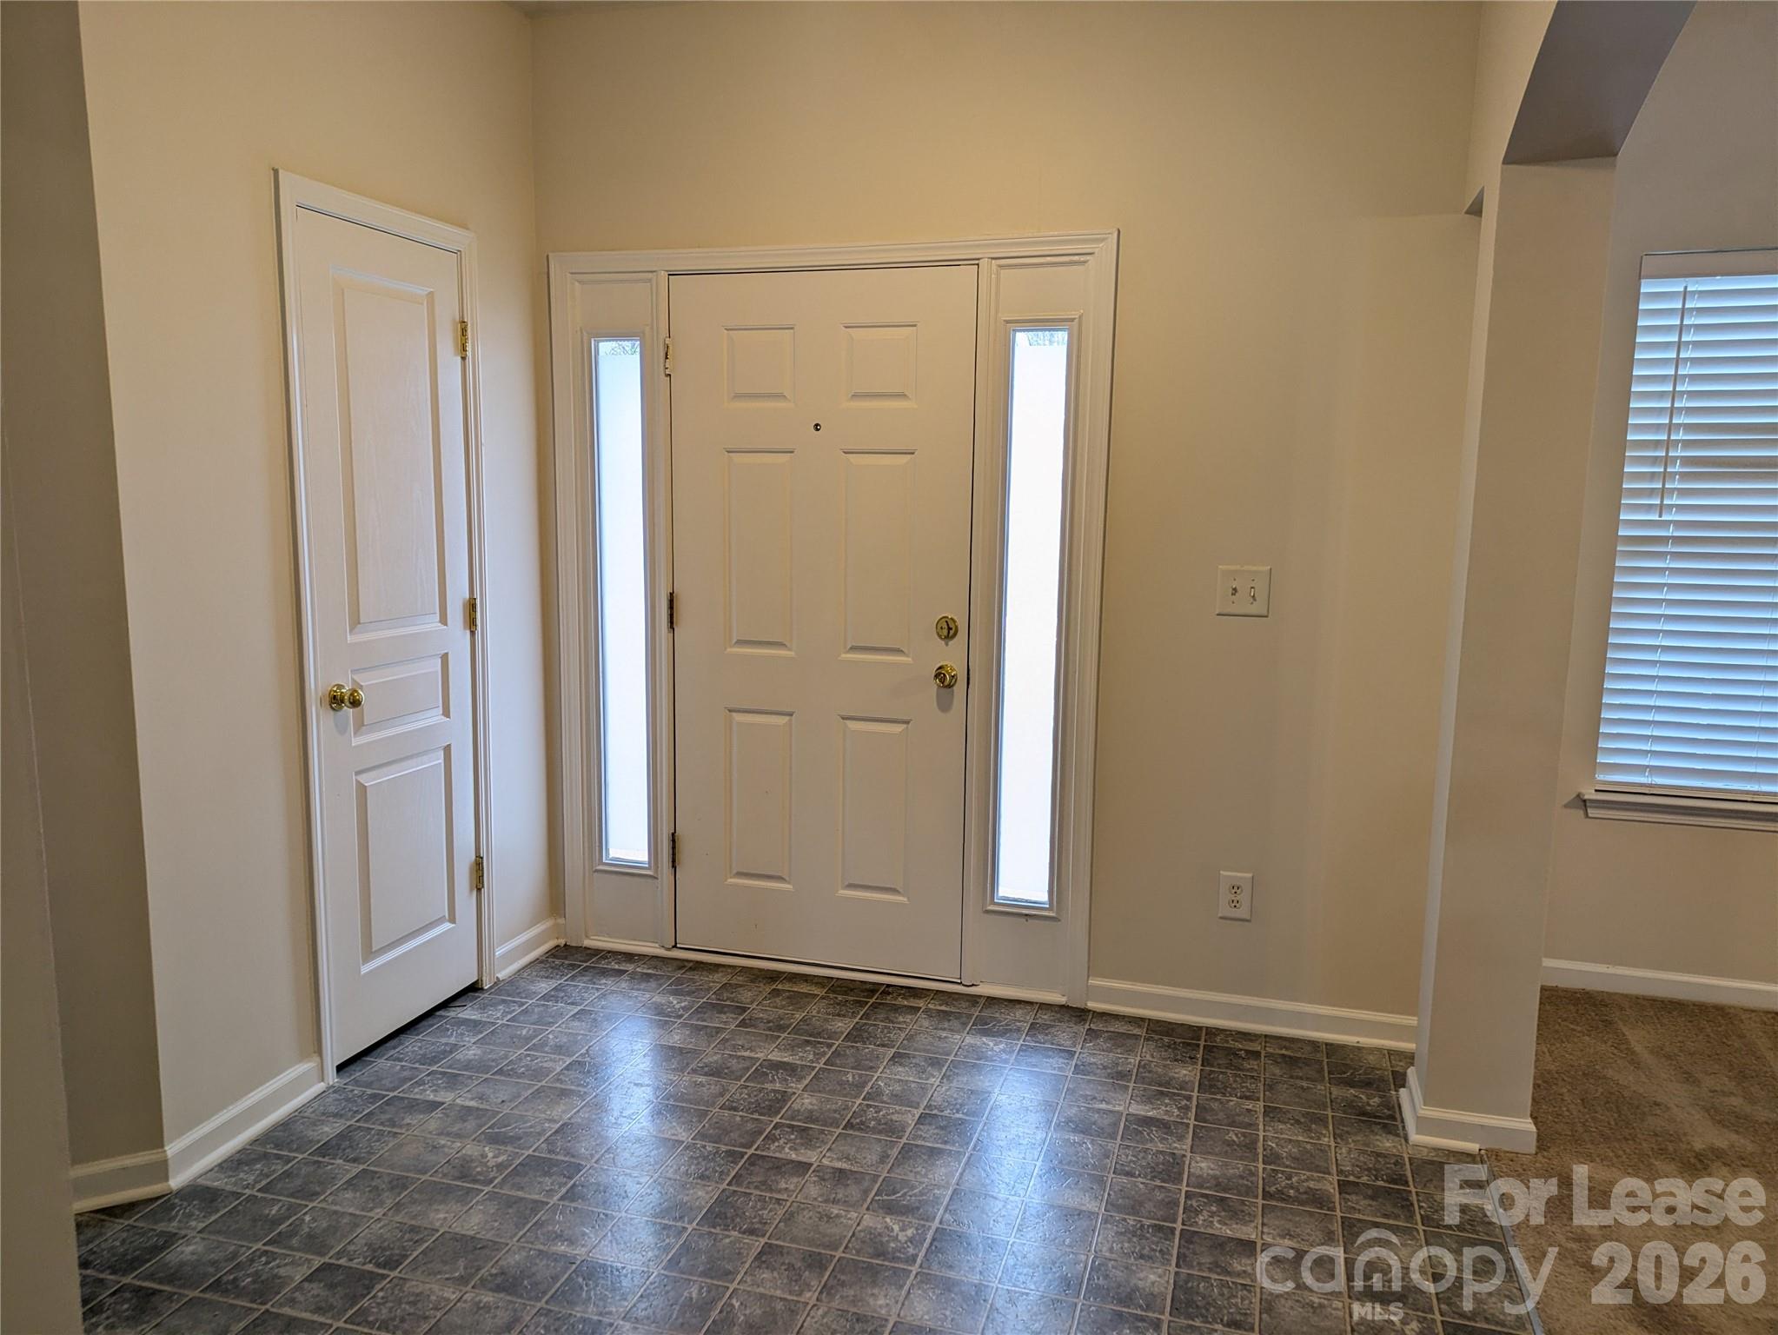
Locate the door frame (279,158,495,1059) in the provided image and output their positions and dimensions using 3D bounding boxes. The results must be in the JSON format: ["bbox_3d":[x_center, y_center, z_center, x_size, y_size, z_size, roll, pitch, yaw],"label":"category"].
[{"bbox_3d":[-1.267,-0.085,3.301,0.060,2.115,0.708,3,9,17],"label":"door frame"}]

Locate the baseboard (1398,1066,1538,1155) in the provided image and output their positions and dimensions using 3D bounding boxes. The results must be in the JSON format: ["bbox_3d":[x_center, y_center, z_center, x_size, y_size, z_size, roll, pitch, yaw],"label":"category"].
[{"bbox_3d":[1.339,1.026,2.974,0.268,0.085,0.257,3,9,17],"label":"baseboard"}]

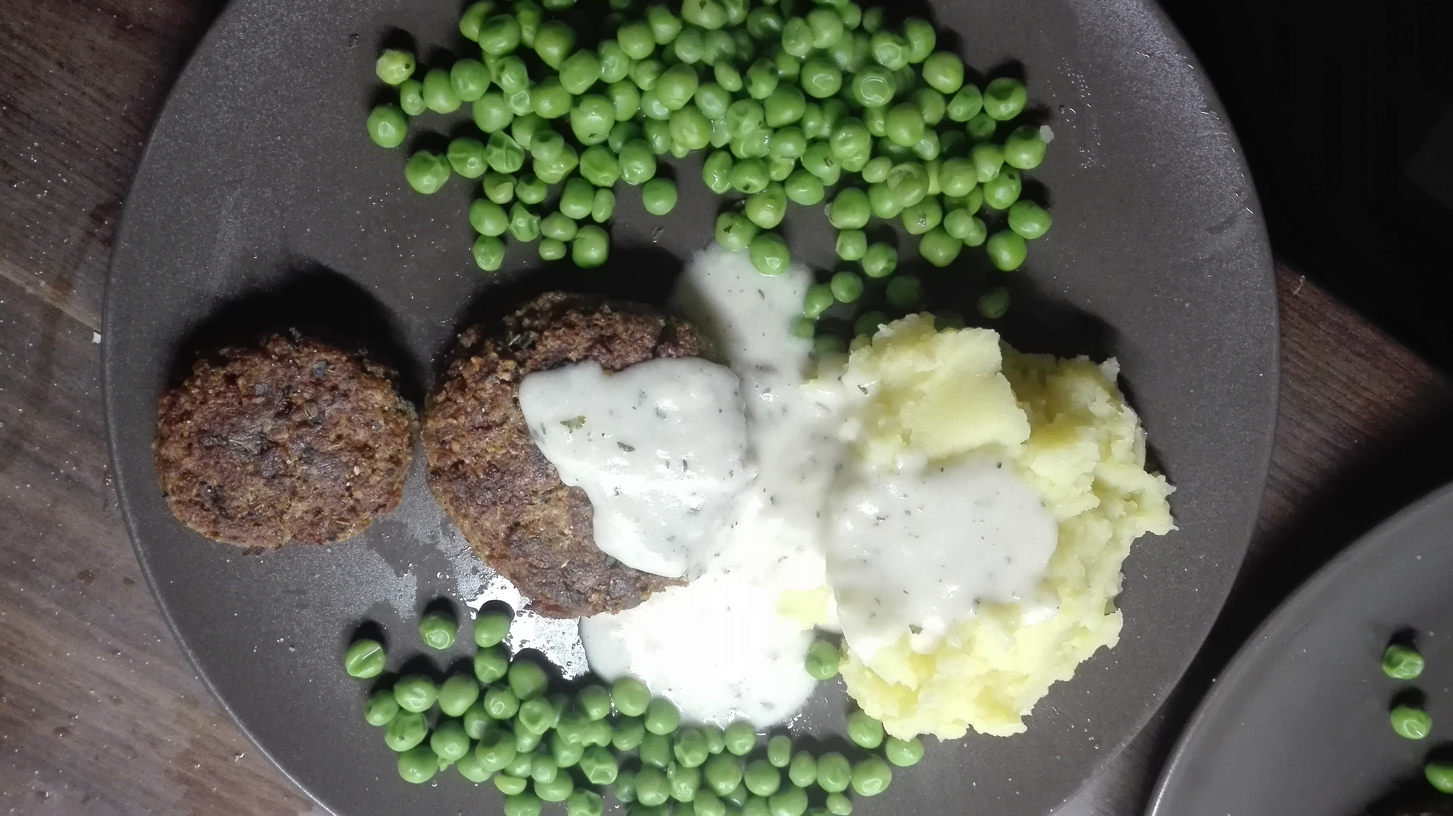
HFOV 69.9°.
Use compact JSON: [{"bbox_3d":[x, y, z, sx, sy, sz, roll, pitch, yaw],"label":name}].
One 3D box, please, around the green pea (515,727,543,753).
[{"bbox_3d":[-0.046,0.075,0.238,0.008,0.007,0.008,0,83,-1],"label":"green pea"}]

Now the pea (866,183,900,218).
[{"bbox_3d":[0.039,-0.051,0.255,0.008,0.008,0.009,0,82,0],"label":"pea"}]

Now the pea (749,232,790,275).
[{"bbox_3d":[0.010,-0.035,0.239,0.009,0.009,0.010,0,101,-2],"label":"pea"}]

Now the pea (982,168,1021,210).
[{"bbox_3d":[0.061,-0.048,0.228,0.008,0.009,0.009,0,101,-1],"label":"pea"}]

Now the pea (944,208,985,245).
[{"bbox_3d":[0.057,-0.043,0.250,0.010,0.009,0.009,0,83,-1],"label":"pea"}]

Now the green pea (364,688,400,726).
[{"bbox_3d":[-0.086,0.075,0.259,0.009,0.009,0.009,0,101,-2],"label":"green pea"}]

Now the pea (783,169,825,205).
[{"bbox_3d":[0.019,-0.054,0.254,0.010,0.009,0.009,0,82,0],"label":"pea"}]

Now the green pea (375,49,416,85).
[{"bbox_3d":[-0.082,-0.084,0.256,0.010,0.009,0.009,0,83,-1],"label":"green pea"}]

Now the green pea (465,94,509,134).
[{"bbox_3d":[-0.050,-0.063,0.223,0.009,0.008,0.009,0,102,-2],"label":"green pea"}]

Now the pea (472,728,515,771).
[{"bbox_3d":[-0.052,0.076,0.231,0.010,0.009,0.010,0,83,-1],"label":"pea"}]

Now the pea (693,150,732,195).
[{"bbox_3d":[-0.002,-0.058,0.256,0.008,0.009,0.011,0,82,0],"label":"pea"}]

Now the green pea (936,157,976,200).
[{"bbox_3d":[0.056,-0.055,0.250,0.009,0.009,0.010,0,82,0],"label":"green pea"}]

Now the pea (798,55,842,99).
[{"bbox_3d":[0.020,-0.069,0.218,0.009,0.009,0.009,0,102,-2],"label":"pea"}]

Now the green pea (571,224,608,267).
[{"bbox_3d":[-0.031,-0.037,0.238,0.009,0.009,0.010,0,101,-2],"label":"green pea"}]

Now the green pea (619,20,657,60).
[{"bbox_3d":[-0.022,-0.091,0.256,0.009,0.009,0.010,0,82,0],"label":"green pea"}]

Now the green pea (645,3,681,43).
[{"bbox_3d":[-0.015,-0.093,0.250,0.009,0.009,0.010,0,83,-1],"label":"green pea"}]

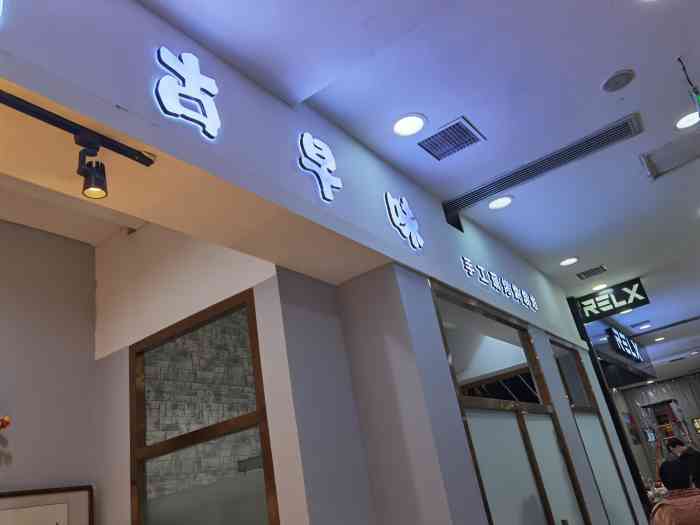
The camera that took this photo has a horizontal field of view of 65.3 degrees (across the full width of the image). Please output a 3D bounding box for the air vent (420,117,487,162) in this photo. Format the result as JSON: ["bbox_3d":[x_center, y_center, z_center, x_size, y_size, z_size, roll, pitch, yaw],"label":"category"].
[{"bbox_3d":[0.646,-0.771,3.469,0.328,0.030,0.328,-24,-27,29],"label":"air vent"}]

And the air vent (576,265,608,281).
[{"bbox_3d":[2.872,0.119,6.476,0.316,0.030,0.292,-24,-27,29],"label":"air vent"}]

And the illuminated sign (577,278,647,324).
[{"bbox_3d":[3.283,0.492,6.834,0.784,0.335,0.100,-24,-27,29],"label":"illuminated sign"}]

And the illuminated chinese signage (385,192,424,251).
[{"bbox_3d":[0.344,-0.255,3.351,0.045,0.343,0.367,-24,-27,29],"label":"illuminated chinese signage"}]

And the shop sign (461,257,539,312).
[{"bbox_3d":[1.329,0.216,4.640,0.045,0.189,1.706,-24,-27,29],"label":"shop sign"}]

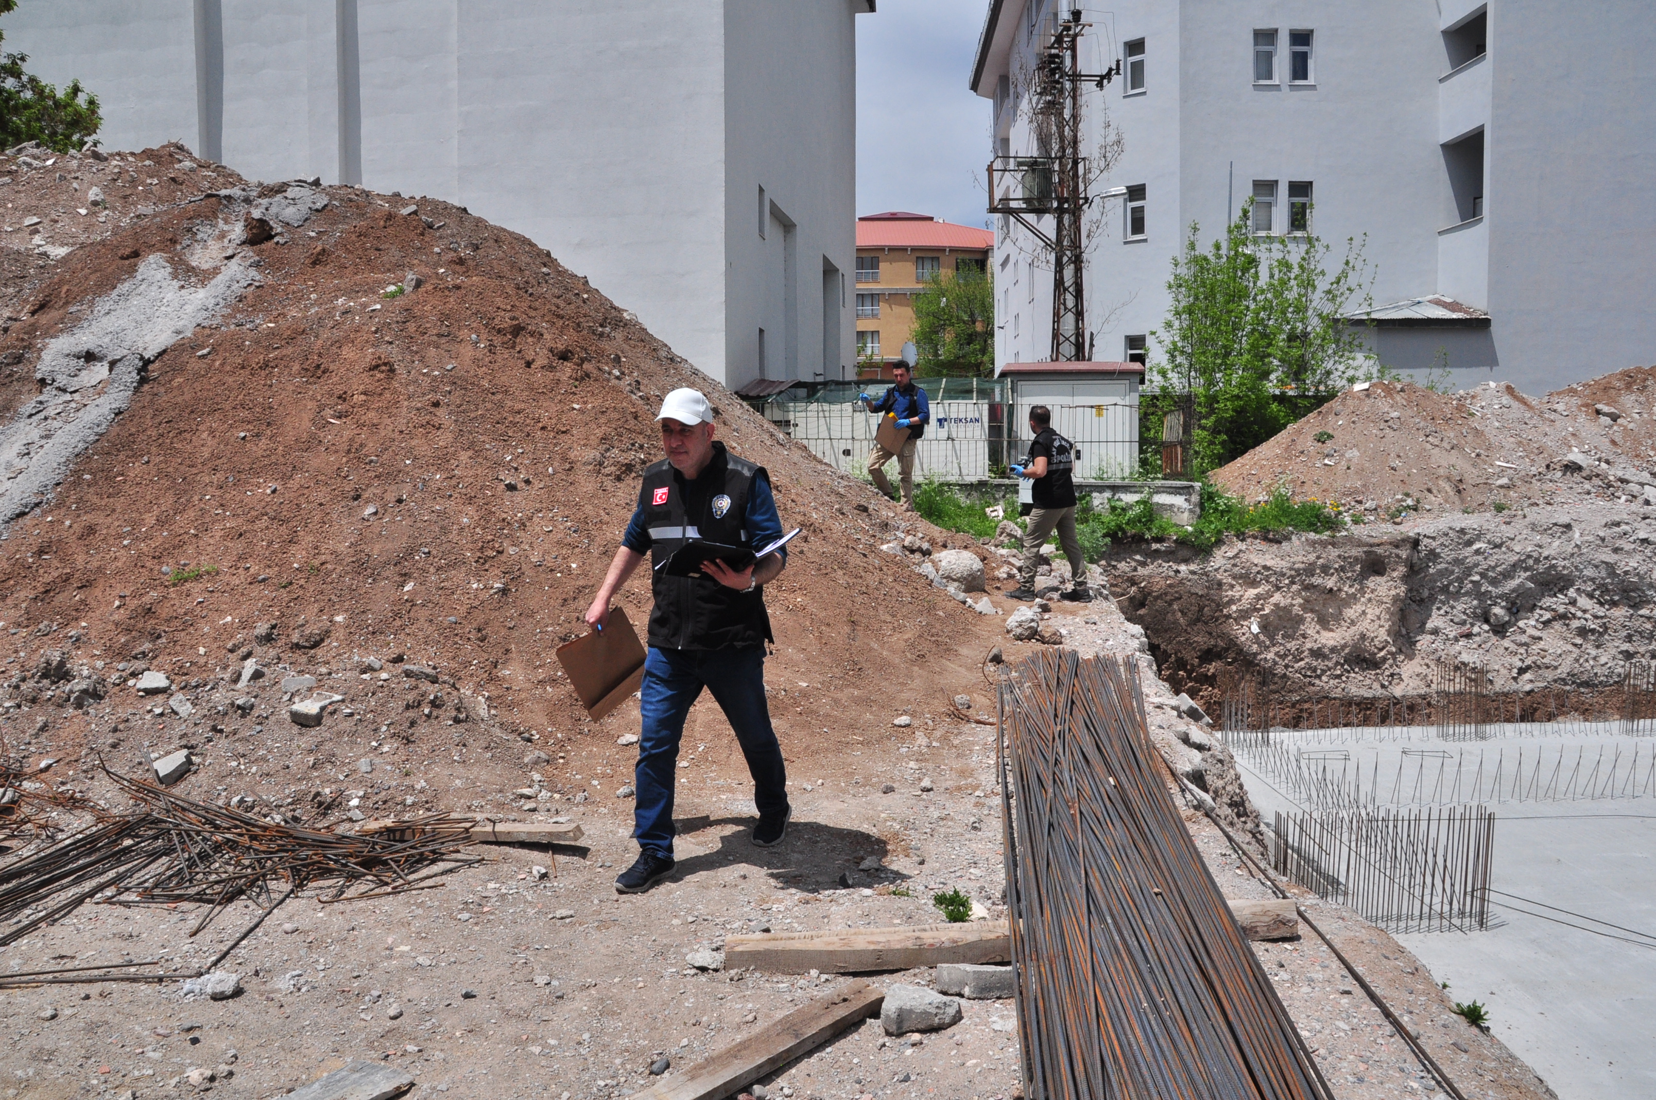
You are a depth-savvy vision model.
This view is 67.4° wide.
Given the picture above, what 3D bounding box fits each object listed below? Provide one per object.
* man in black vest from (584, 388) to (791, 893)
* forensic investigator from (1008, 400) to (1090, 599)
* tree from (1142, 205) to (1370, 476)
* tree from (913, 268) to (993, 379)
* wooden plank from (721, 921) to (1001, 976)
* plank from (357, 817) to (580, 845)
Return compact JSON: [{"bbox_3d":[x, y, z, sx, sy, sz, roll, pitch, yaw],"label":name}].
[{"bbox_3d":[-0.507,0.300,4.479,0.670,1.750,0.680,2,6,27],"label":"man in black vest"},{"bbox_3d":[1.985,-0.429,11.161,0.700,1.730,0.580,4,7,40],"label":"forensic investigator"},{"bbox_3d":[7.185,-3.182,20.594,3.600,5.000,3.300,0,5,0],"label":"tree"},{"bbox_3d":[6.493,-9.963,61.331,5.200,8.600,5.000,0,5,0],"label":"tree"},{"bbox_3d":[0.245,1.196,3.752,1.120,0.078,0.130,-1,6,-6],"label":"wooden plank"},{"bbox_3d":[-1.398,1.098,4.847,0.900,0.052,0.115,-1,6,-2],"label":"plank"}]

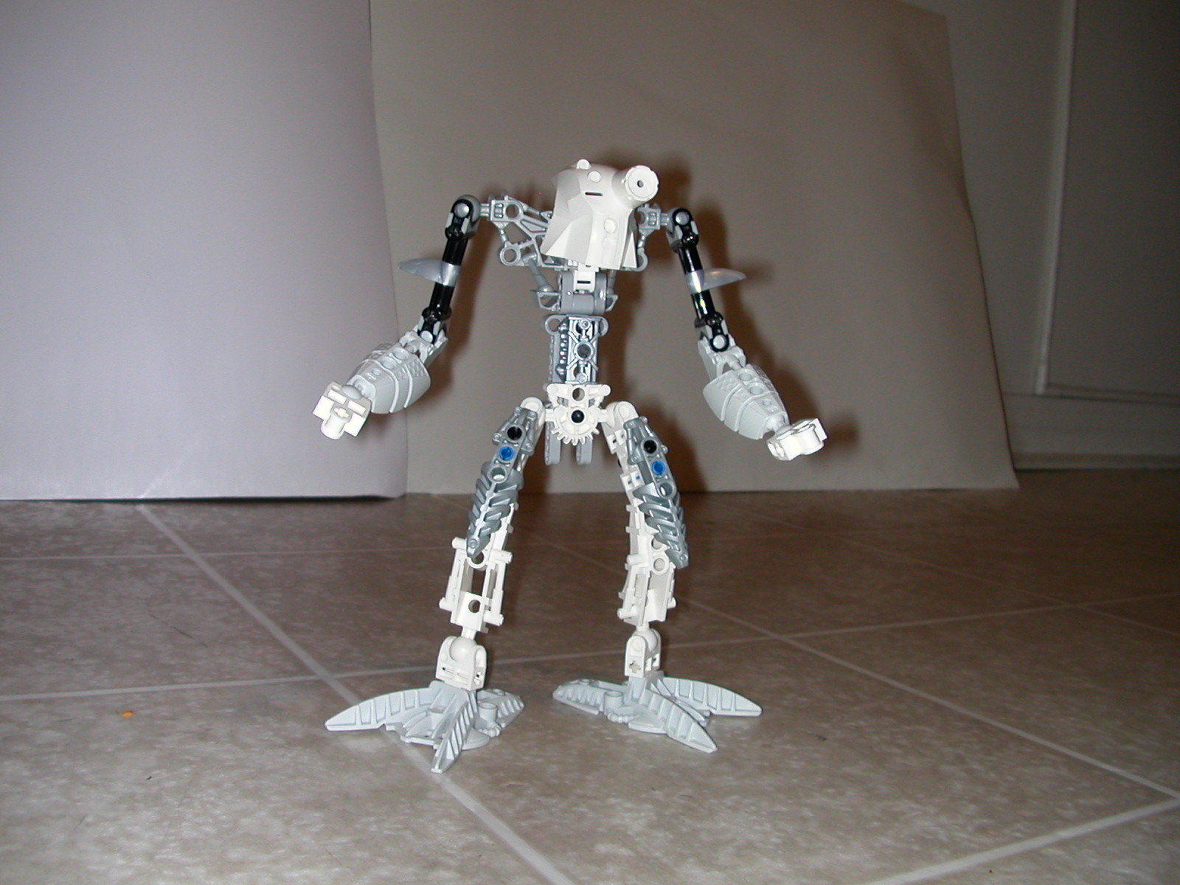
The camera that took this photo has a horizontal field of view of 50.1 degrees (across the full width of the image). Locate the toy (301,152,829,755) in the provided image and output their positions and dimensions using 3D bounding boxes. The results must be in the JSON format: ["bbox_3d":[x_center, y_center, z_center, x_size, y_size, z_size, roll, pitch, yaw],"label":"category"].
[{"bbox_3d":[-0.010,0.003,0.446,0.183,0.205,0.080,2,6,-18],"label":"toy"}]

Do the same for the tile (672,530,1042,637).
[{"bbox_3d":[0.133,0.086,0.773,0.226,0.009,0.226,1,7,-31],"label":"tile"}]

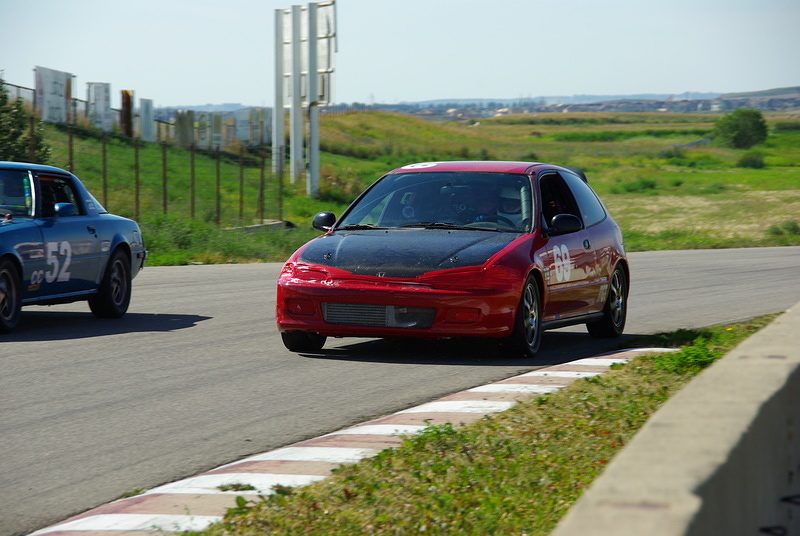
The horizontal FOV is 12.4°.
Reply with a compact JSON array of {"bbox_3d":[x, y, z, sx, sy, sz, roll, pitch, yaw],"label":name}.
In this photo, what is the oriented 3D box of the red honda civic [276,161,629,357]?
[{"bbox_3d":[0.421,-0.109,25.460,1.720,1.300,4.070,1,2,16],"label":"red honda civic"}]

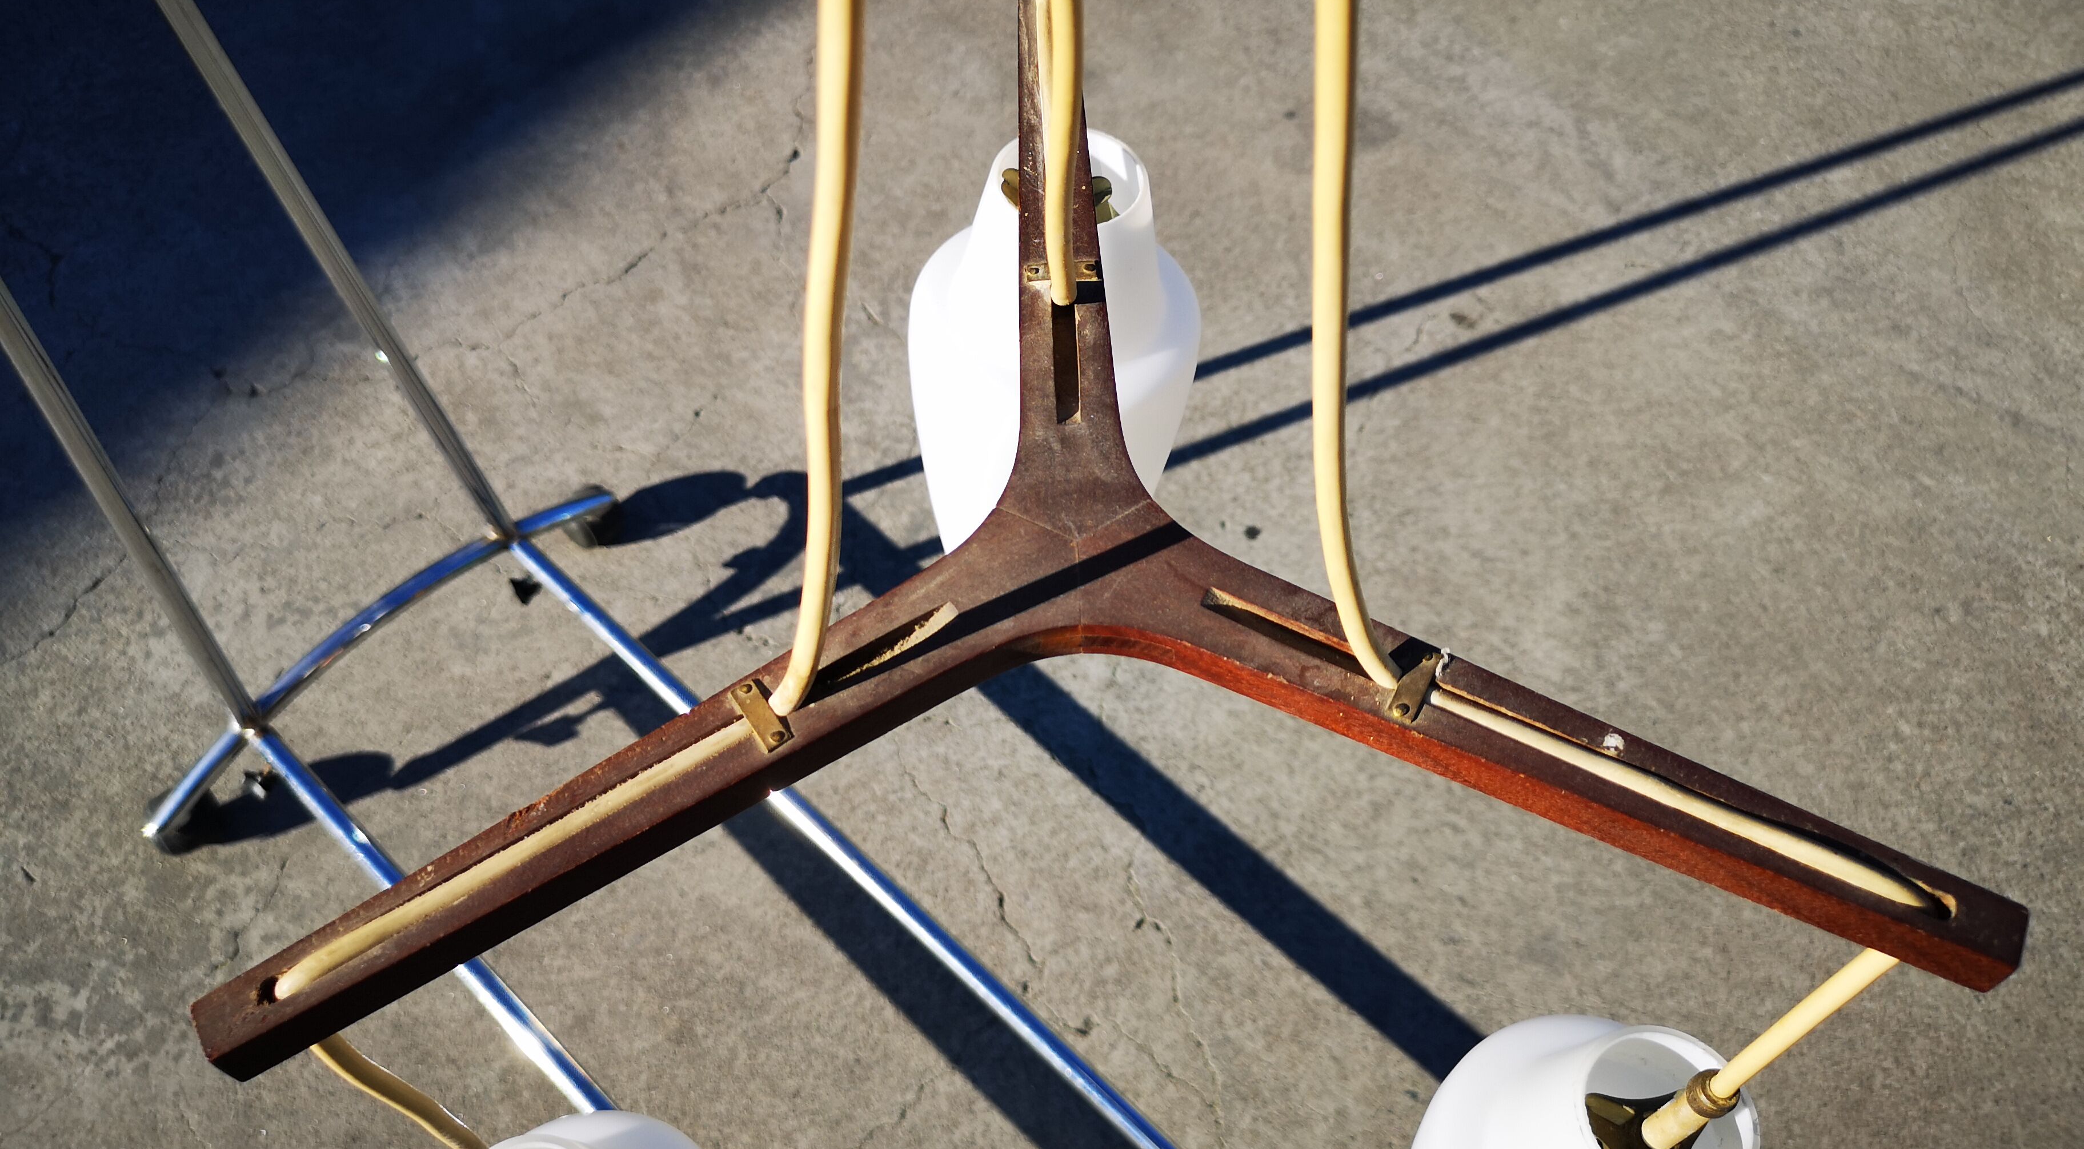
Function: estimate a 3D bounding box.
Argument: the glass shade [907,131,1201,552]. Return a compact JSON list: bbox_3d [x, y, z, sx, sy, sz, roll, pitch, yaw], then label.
[{"bbox_3d":[0.003,-0.078,0.764,0.130,0.283,0.130,6,56,0],"label":"glass shade"}]

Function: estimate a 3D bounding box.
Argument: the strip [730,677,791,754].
[{"bbox_3d":[-0.074,0.037,0.429,0.007,0.003,0.021,-29,62,-14],"label":"strip"}]

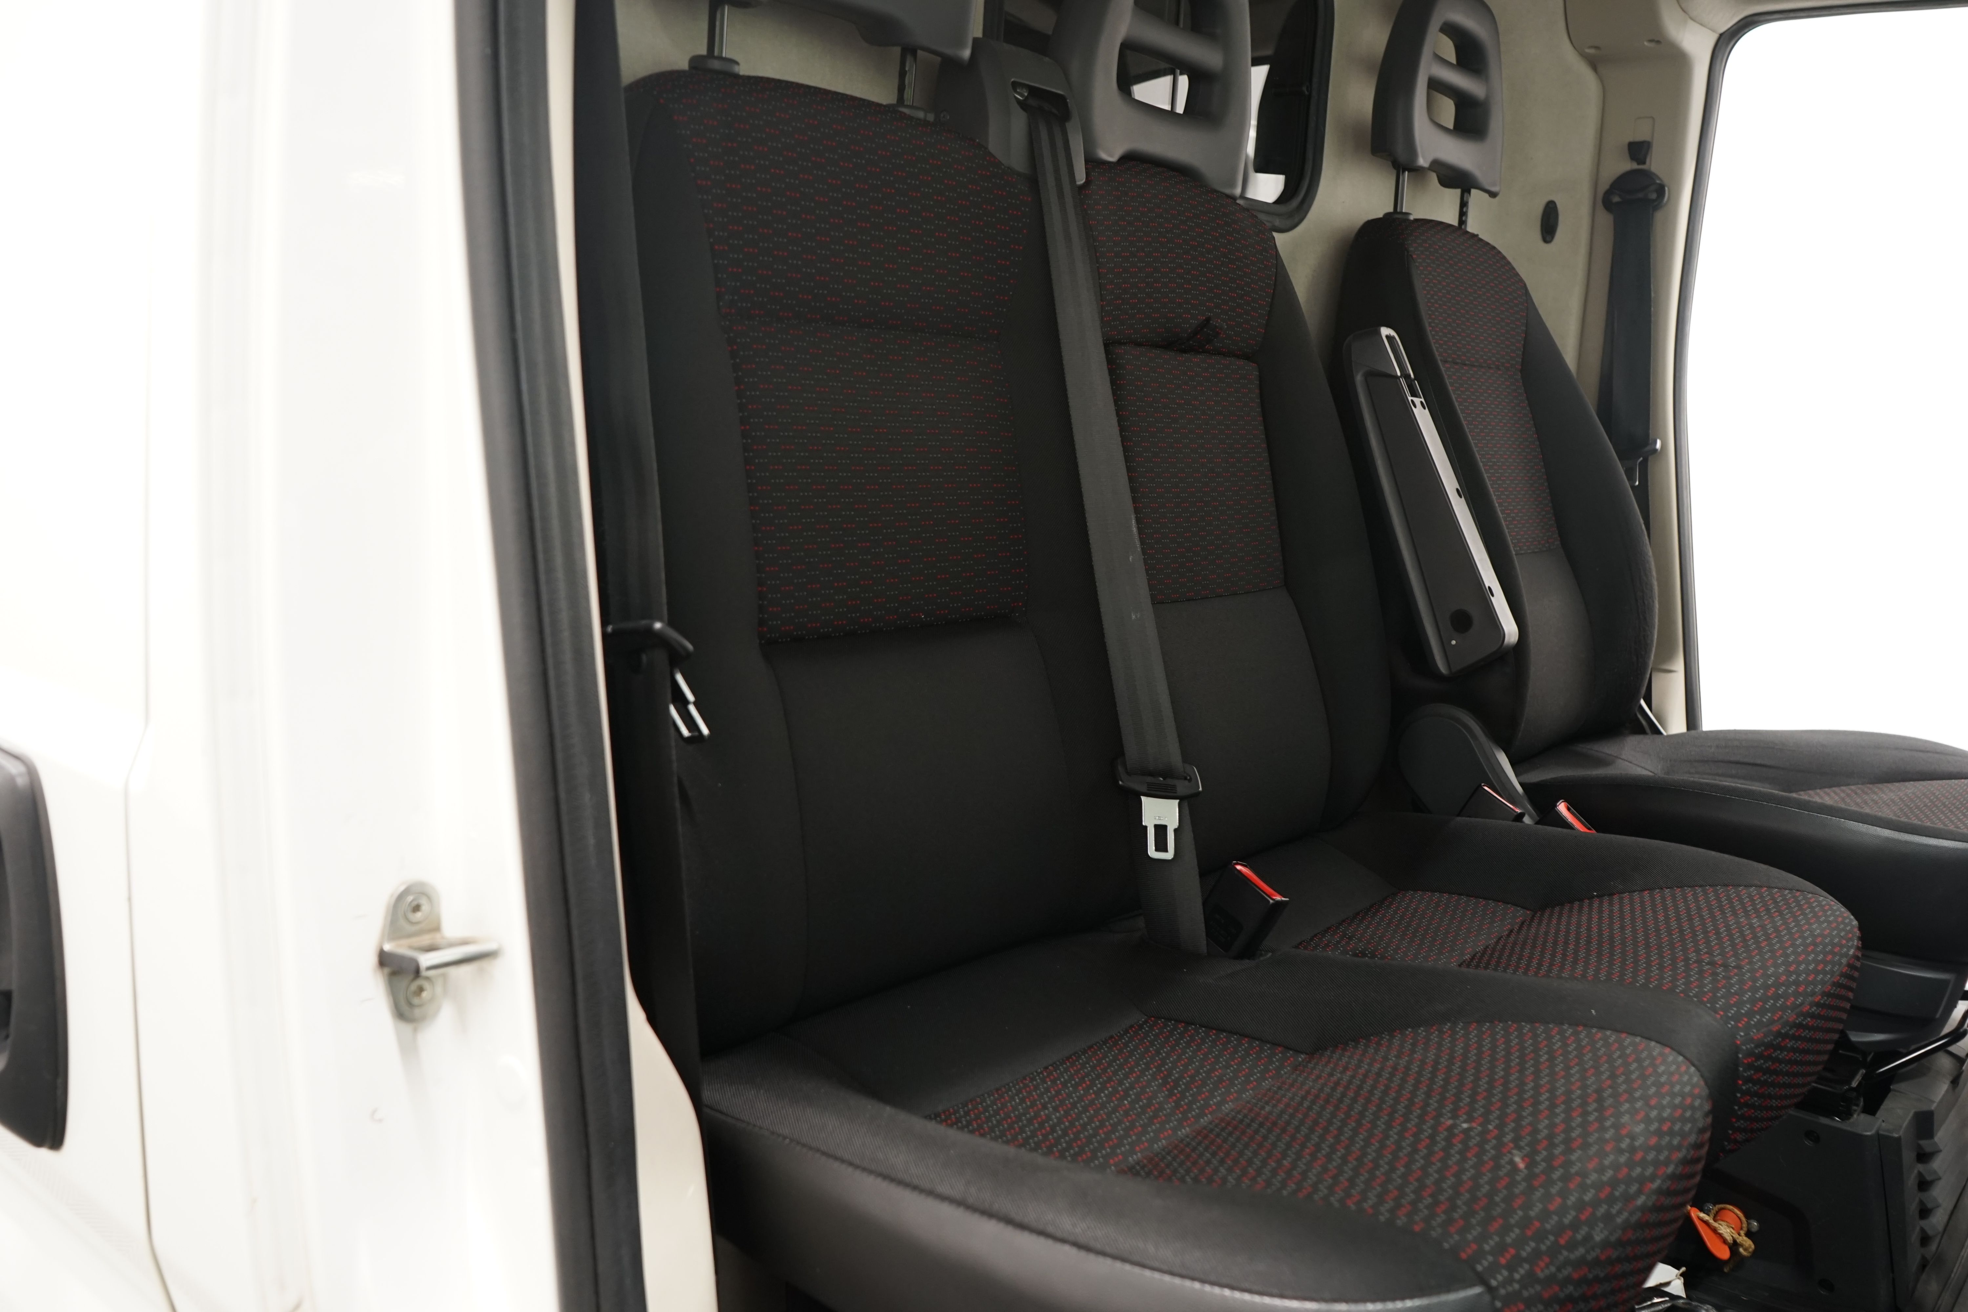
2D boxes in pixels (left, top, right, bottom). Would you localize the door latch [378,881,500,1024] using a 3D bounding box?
[{"bbox_3d":[-0.282,0.152,0.820,0.040,0.075,0.044,7,10,43],"label":"door latch"}]

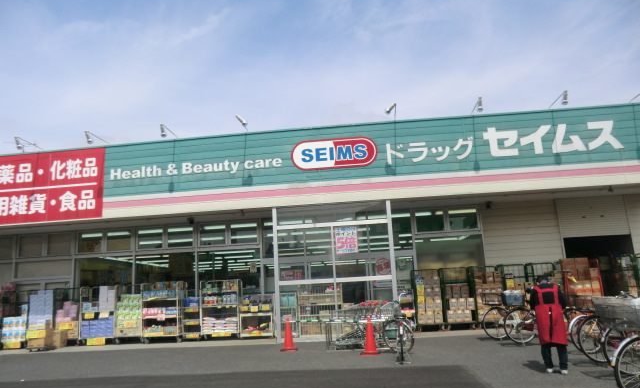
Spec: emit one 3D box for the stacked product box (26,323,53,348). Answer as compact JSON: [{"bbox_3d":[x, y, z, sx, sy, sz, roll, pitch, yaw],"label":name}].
[{"bbox_3d":[-7.787,3.936,12.429,0.490,0.630,0.400,-4,-11,5],"label":"stacked product box"}]

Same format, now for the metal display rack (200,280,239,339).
[{"bbox_3d":[-2.847,3.360,13.011,1.090,1.660,0.700,-4,-11,5],"label":"metal display rack"}]

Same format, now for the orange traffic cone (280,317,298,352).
[{"bbox_3d":[-0.707,3.146,9.979,0.375,0.706,0.375,-4,-11,4],"label":"orange traffic cone"}]

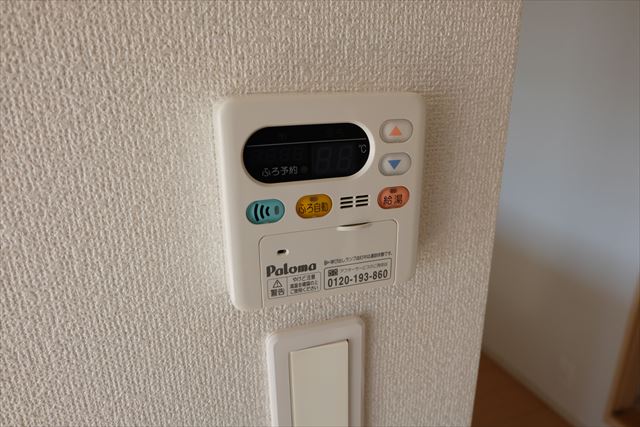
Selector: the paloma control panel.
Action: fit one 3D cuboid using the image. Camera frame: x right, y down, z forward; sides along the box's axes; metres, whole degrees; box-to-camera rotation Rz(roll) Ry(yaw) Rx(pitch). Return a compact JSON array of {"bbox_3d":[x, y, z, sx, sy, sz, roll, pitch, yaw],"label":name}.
[{"bbox_3d":[0.004,-0.008,0.256,0.121,0.122,0.021,-6,18,-16],"label":"paloma control panel"}]

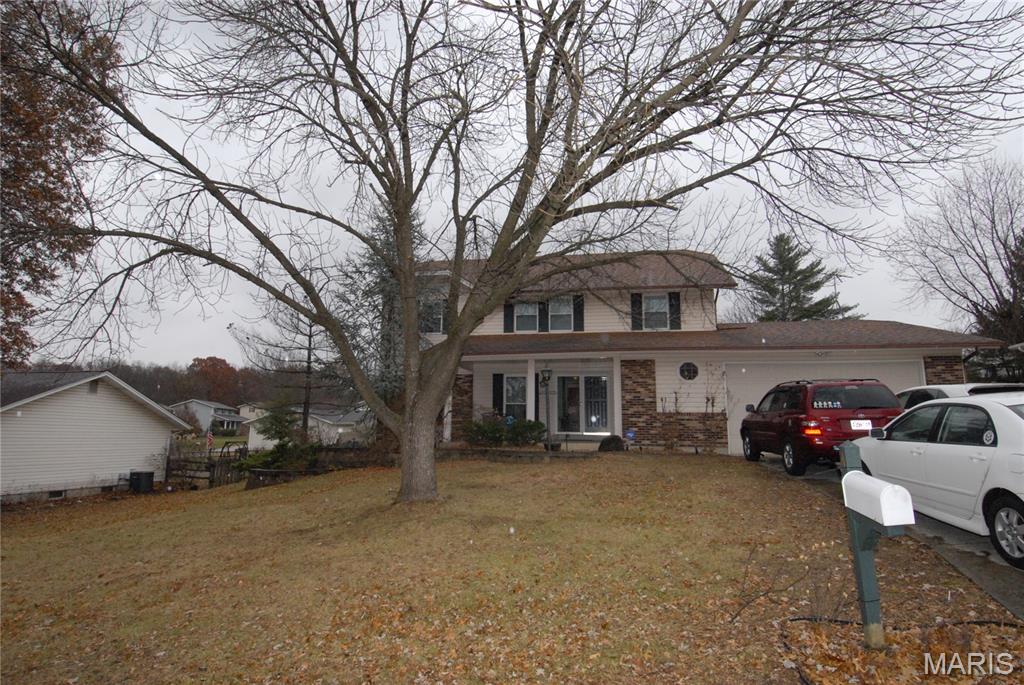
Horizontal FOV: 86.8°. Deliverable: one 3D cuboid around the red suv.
[{"bbox_3d":[6.270,1.770,11.400,1.830,1.730,4.690,-1,-9,9],"label":"red suv"}]

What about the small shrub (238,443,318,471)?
[{"bbox_3d":[-7.217,3.576,16.654,2.400,0.950,1.700,0,-8,0],"label":"small shrub"}]

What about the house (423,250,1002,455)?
[{"bbox_3d":[4.387,-0.018,20.286,17.300,7.700,11.200,-1,-9,9],"label":"house"}]

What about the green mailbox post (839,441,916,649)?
[{"bbox_3d":[2.350,1.300,3.460,0.180,1.320,0.600,-1,-9,8],"label":"green mailbox post"}]

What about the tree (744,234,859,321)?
[{"bbox_3d":[17.696,-0.327,33.415,7.500,13.200,7.500,0,-8,0],"label":"tree"}]

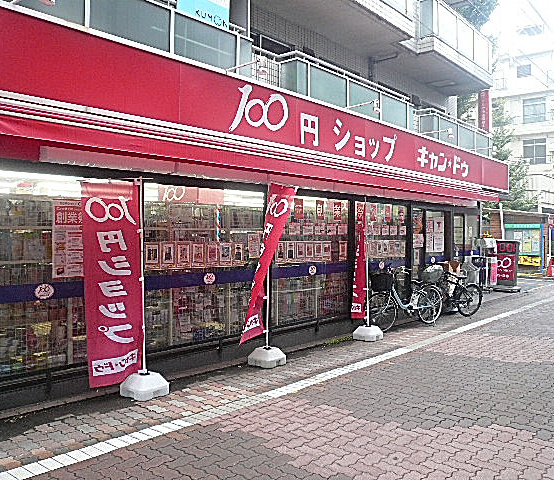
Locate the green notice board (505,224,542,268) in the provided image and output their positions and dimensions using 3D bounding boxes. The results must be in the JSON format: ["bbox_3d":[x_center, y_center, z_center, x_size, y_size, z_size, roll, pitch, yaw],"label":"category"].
[{"bbox_3d":[10.107,0.307,21.200,1.450,1.880,0.200,0,0,25],"label":"green notice board"}]

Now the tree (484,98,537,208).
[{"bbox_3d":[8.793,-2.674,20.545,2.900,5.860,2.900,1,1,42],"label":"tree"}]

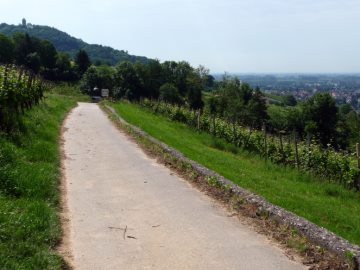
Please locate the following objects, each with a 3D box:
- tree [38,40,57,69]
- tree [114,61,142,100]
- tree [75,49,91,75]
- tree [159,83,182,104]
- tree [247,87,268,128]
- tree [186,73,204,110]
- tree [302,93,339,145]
[{"bbox_3d":[-23.357,-13.926,88.000,3.530,5.820,3.350,0,7,0],"label":"tree"},{"bbox_3d":[-6.603,-6.859,64.000,3.590,5.380,3.410,0,7,0],"label":"tree"},{"bbox_3d":[-16.602,-12.174,85.000,2.720,5.110,2.590,0,7,0],"label":"tree"},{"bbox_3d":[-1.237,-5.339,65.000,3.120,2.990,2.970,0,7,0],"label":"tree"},{"bbox_3d":[9.004,-3.079,58.000,2.560,5.110,2.430,0,7,0],"label":"tree"},{"bbox_3d":[2.111,-5.789,68.000,2.450,5.450,2.330,0,7,0],"label":"tree"},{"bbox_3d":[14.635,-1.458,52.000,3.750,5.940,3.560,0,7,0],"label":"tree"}]

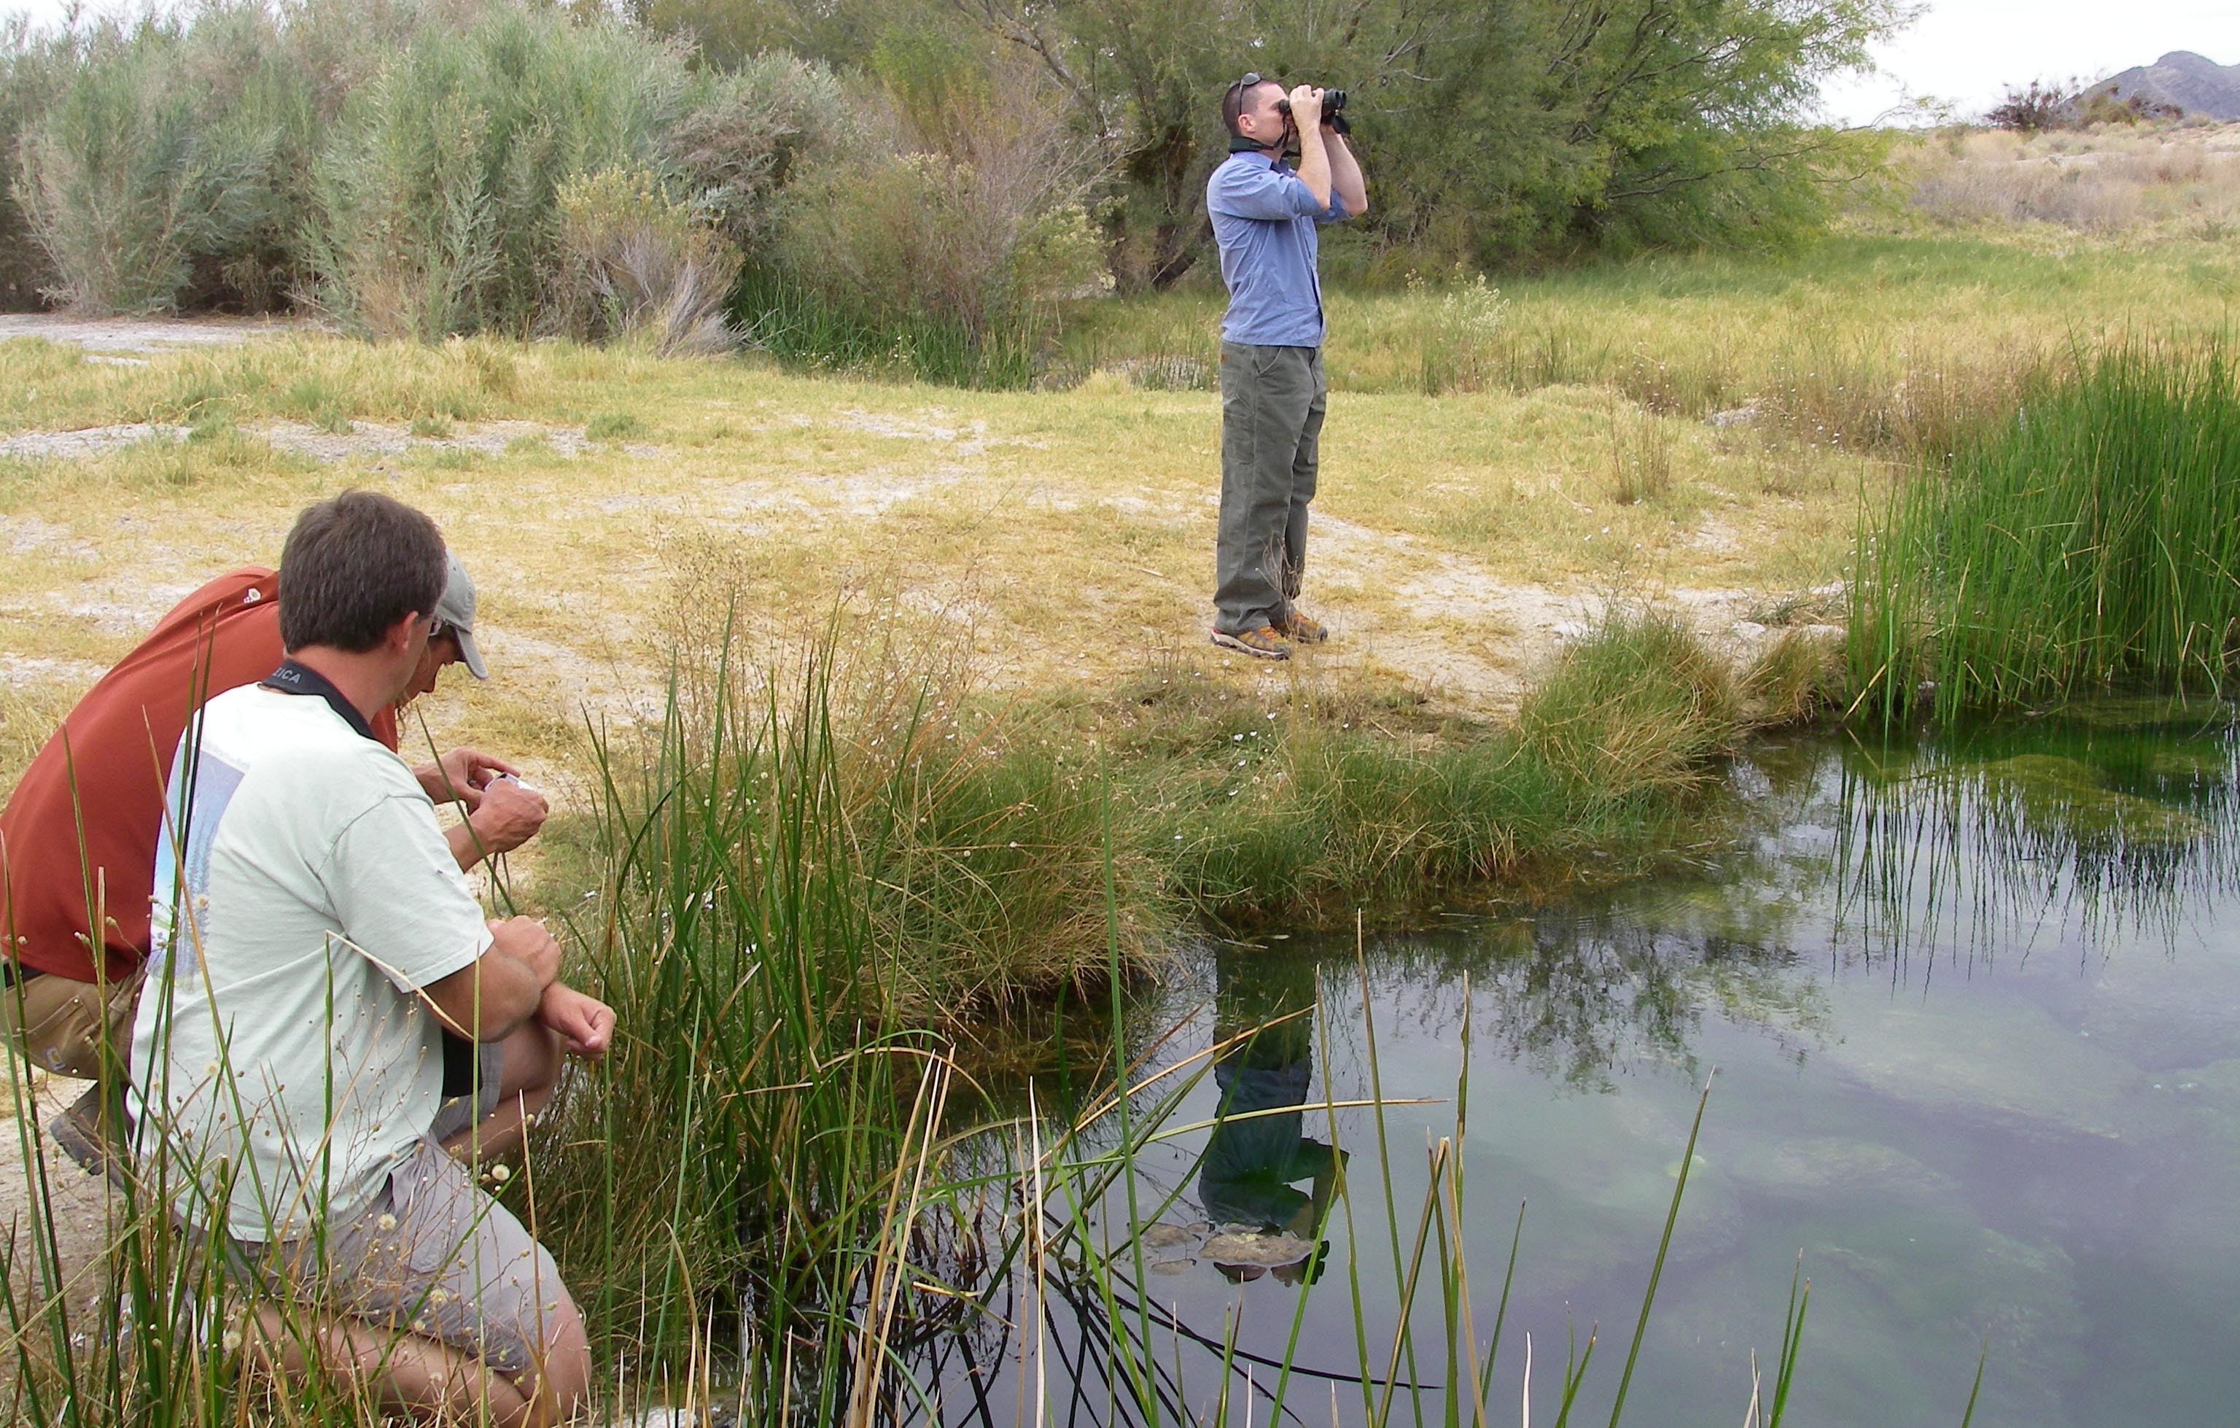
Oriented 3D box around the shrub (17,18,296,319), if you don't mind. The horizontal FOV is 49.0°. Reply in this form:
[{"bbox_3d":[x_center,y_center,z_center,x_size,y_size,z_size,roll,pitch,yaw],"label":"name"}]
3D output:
[{"bbox_3d":[-8.844,-4.977,22.456,2.429,2.621,2.300,-5,14,-20],"label":"shrub"}]

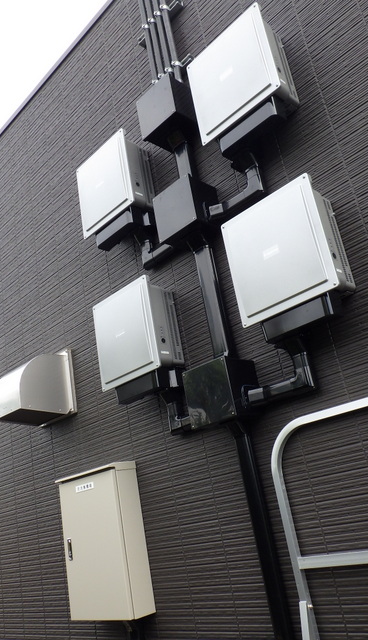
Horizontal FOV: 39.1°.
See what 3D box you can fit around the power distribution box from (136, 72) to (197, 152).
[{"bbox_3d":[-0.078,-1.123,2.842,0.213,0.256,0.252,11,-28,-45],"label":"power distribution box"}]

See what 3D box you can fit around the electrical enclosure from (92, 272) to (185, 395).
[{"bbox_3d":[-0.235,0.091,2.764,0.221,0.486,0.450,11,-28,-45],"label":"electrical enclosure"}]

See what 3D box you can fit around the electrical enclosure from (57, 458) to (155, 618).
[{"bbox_3d":[-0.440,1.196,2.802,0.160,0.733,0.560,11,-28,-45],"label":"electrical enclosure"}]

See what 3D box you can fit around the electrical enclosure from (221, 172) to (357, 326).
[{"bbox_3d":[0.441,-0.253,2.153,0.221,0.486,0.450,11,-28,-45],"label":"electrical enclosure"}]

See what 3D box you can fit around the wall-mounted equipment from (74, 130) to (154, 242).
[{"bbox_3d":[-0.388,-0.769,3.079,0.221,0.486,0.450,11,-28,-45],"label":"wall-mounted equipment"}]

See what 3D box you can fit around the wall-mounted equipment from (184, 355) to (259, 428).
[{"bbox_3d":[0.180,0.333,2.308,0.213,0.256,0.252,11,-28,-45],"label":"wall-mounted equipment"}]

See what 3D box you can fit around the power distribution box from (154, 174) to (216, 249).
[{"bbox_3d":[0.027,-0.530,2.624,0.213,0.256,0.252,11,-28,-45],"label":"power distribution box"}]

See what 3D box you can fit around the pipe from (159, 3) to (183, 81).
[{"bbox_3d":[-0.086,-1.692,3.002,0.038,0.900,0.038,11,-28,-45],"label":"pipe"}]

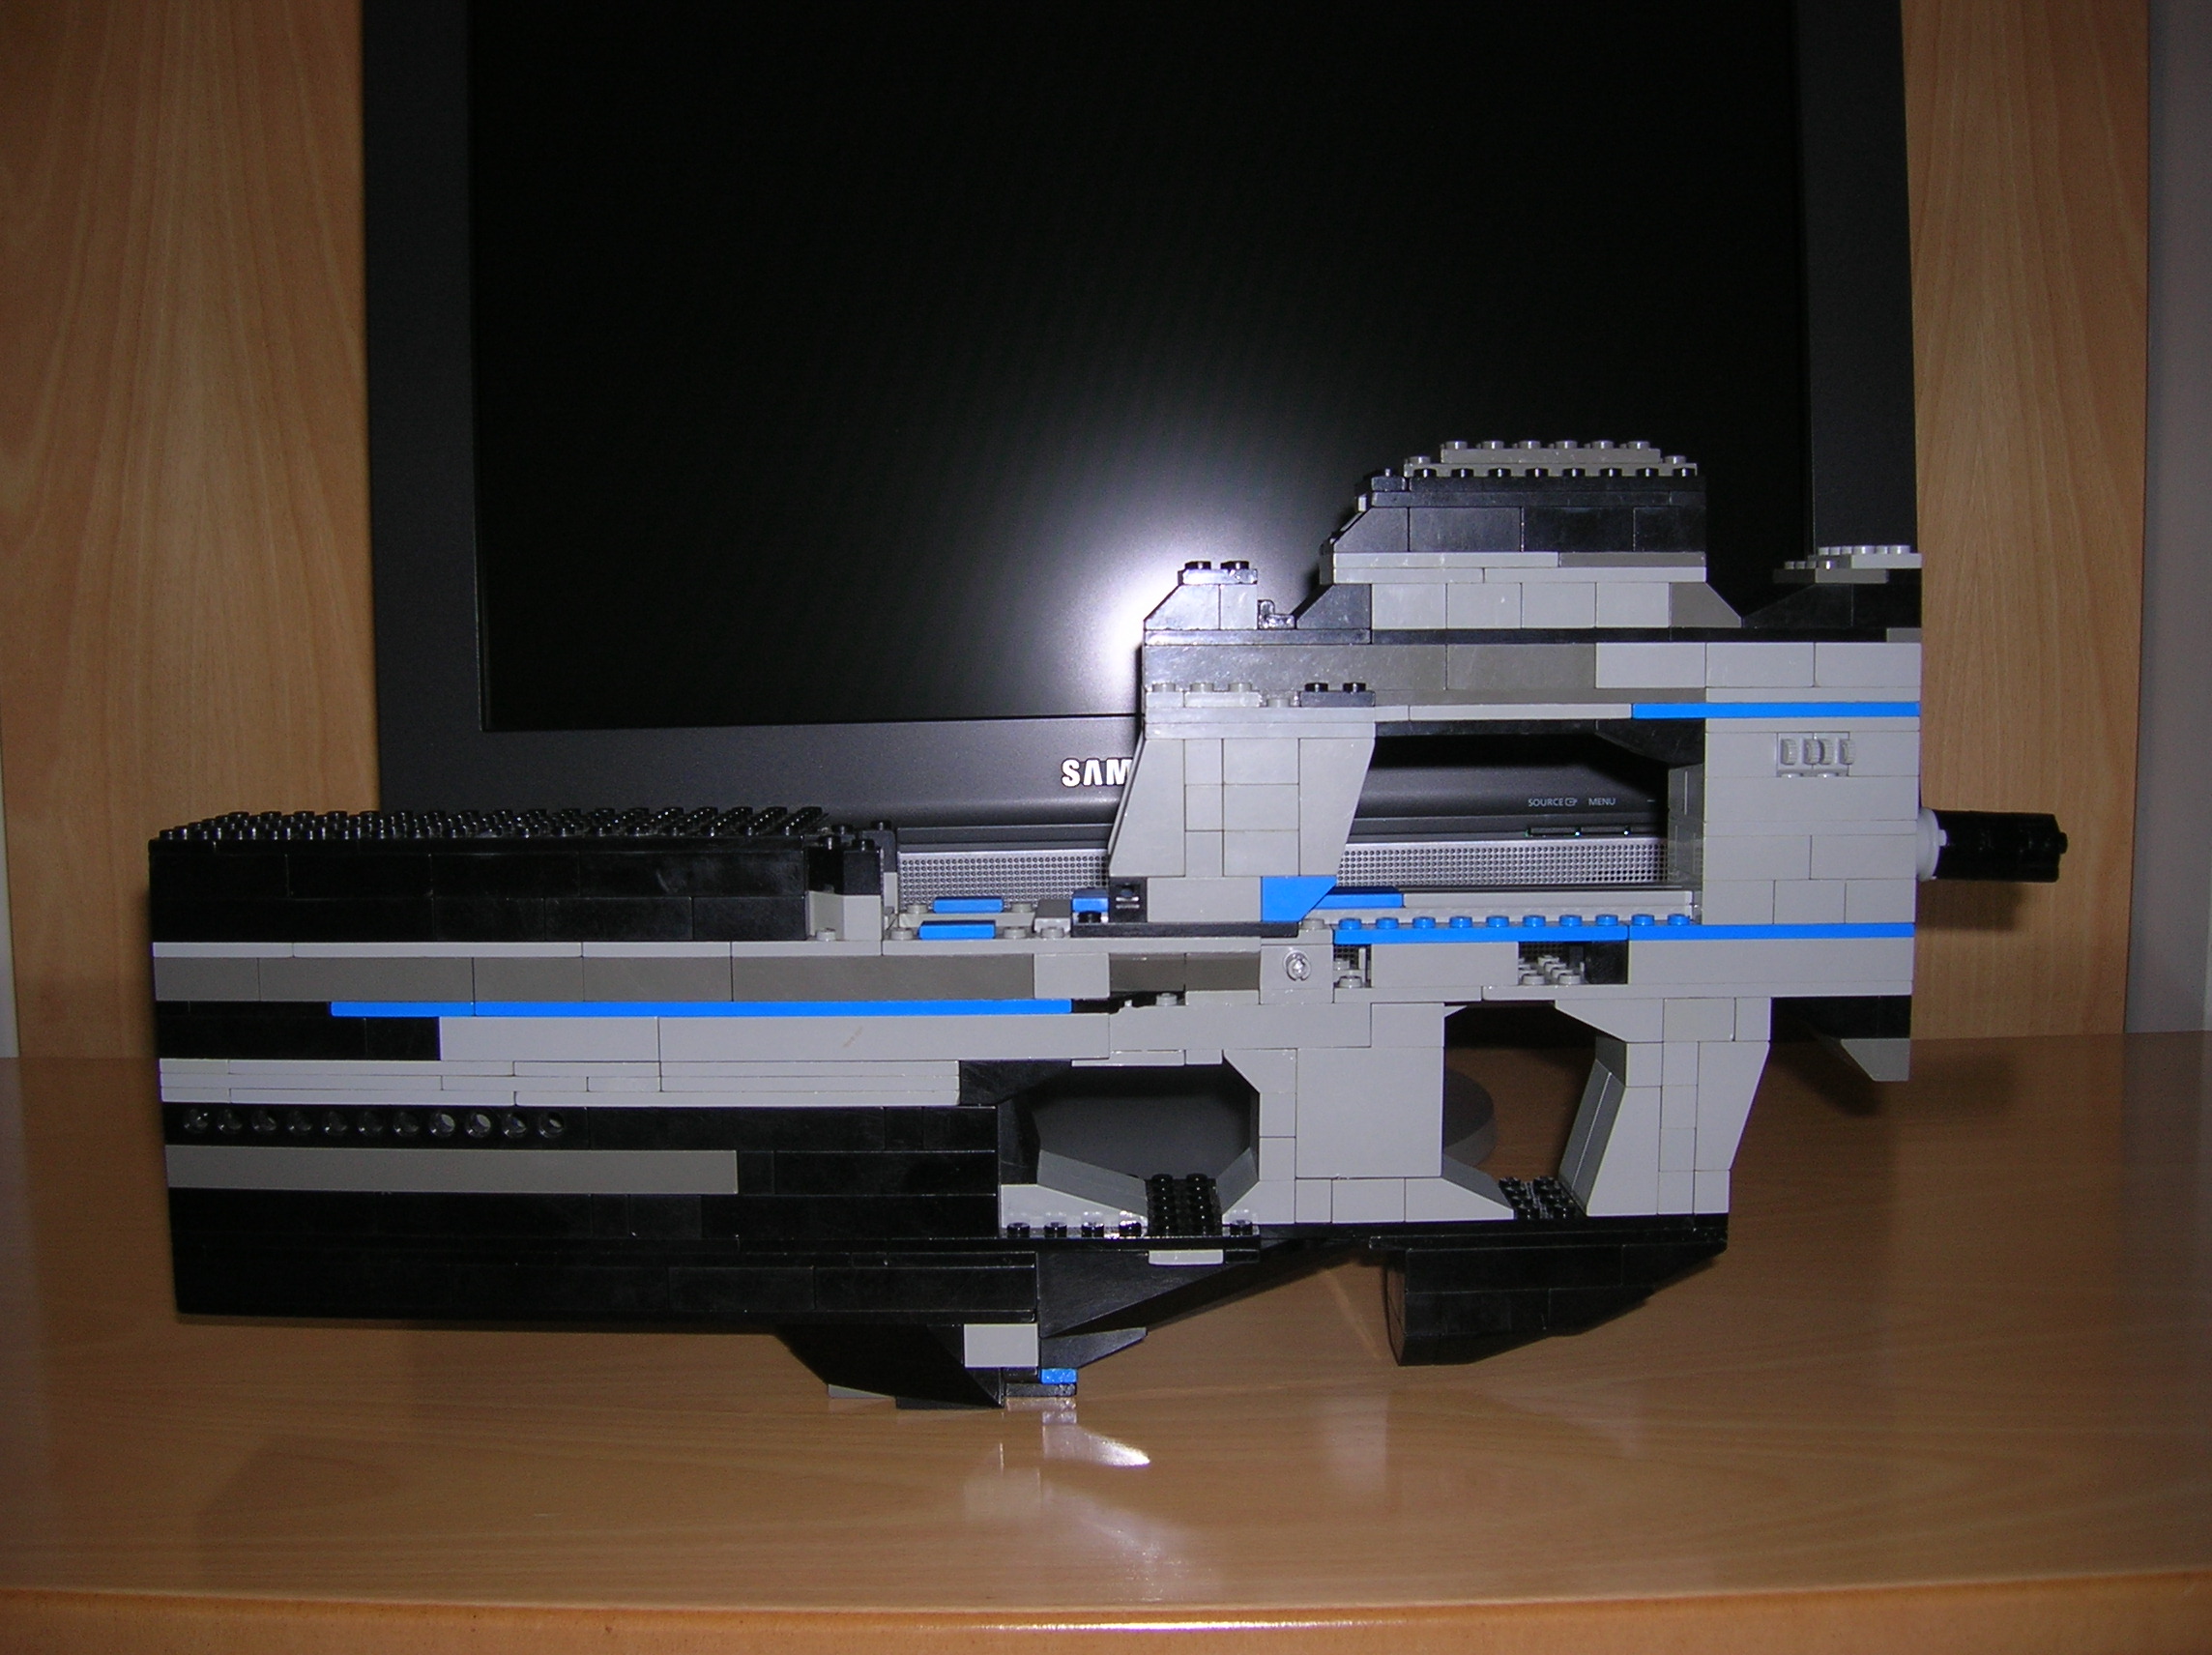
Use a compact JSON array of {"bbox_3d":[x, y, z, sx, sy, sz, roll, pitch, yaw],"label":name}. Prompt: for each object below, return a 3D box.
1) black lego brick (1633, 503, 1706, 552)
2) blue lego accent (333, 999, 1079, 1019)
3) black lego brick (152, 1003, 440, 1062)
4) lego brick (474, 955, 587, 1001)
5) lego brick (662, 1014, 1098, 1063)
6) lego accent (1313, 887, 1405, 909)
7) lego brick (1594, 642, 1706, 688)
[{"bbox_3d":[0.119,-0.063,0.461,0.016,0.010,0.009,0,4,-1],"label":"black lego brick"},{"bbox_3d":[-0.087,0.038,0.464,0.160,0.003,0.009,0,4,-1],"label":"blue lego accent"},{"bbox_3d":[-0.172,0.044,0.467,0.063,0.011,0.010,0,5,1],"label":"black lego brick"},{"bbox_3d":[-0.122,0.032,0.464,0.024,0.010,0.009,0,4,-1],"label":"lego brick"},{"bbox_3d":[-0.047,0.044,0.462,0.096,0.010,0.009,0,5,1],"label":"lego brick"},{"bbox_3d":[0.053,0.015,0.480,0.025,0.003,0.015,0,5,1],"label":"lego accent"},{"bbox_3d":[0.116,-0.035,0.469,0.024,0.010,0.011,-1,5,0],"label":"lego brick"}]

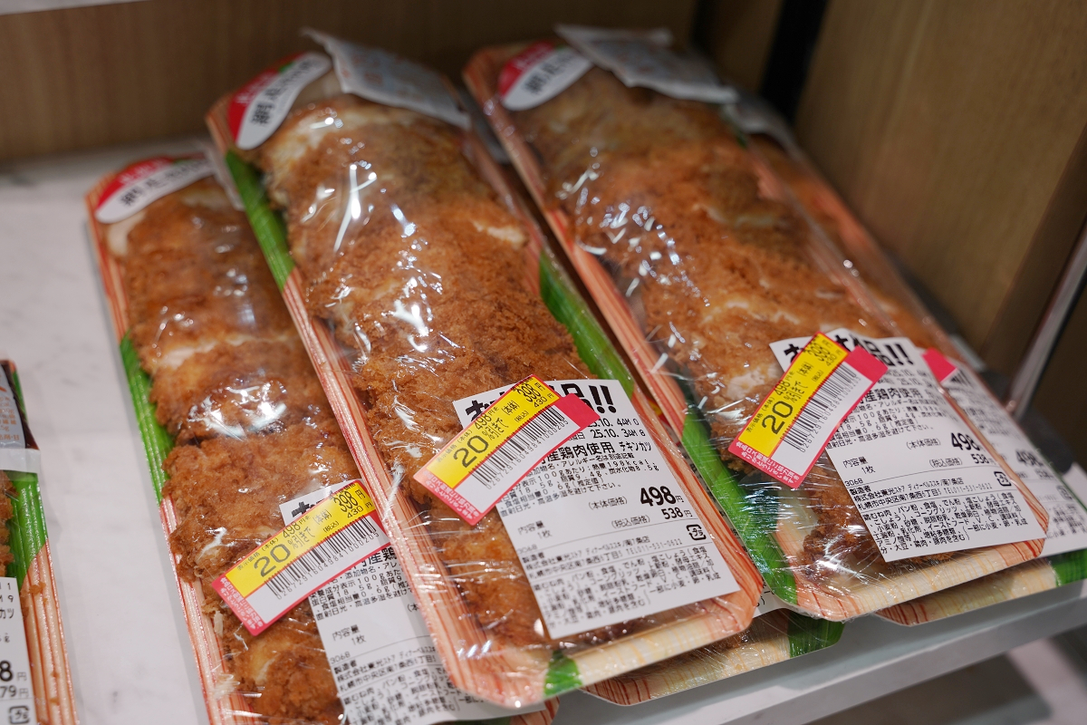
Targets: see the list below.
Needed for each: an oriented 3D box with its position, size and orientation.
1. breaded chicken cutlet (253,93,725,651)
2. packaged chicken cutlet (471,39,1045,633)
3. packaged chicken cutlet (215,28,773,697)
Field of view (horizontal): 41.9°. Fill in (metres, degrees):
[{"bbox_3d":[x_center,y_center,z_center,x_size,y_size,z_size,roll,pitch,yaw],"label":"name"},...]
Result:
[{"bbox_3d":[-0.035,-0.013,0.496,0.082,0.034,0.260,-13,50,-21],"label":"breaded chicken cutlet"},{"bbox_3d":[0.065,-0.032,0.536,0.101,0.039,0.305,-12,49,-20],"label":"packaged chicken cutlet"},{"bbox_3d":[-0.036,-0.015,0.499,0.101,0.039,0.305,-13,50,-21],"label":"packaged chicken cutlet"}]

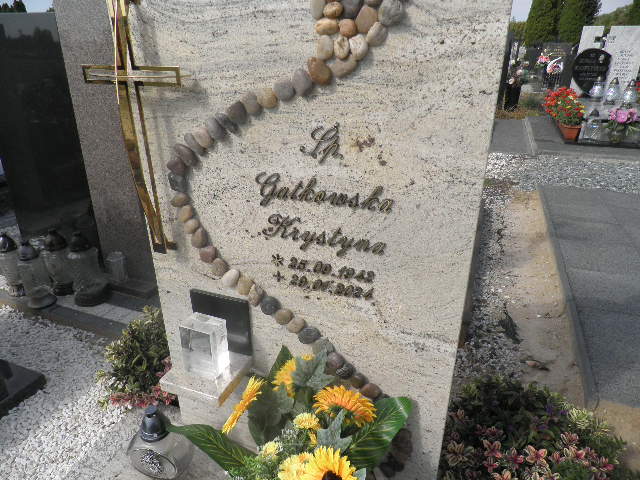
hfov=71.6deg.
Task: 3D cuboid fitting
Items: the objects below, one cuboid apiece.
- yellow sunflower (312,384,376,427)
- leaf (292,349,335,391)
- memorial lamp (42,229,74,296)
[{"bbox_3d":[0.047,0.317,0.850,0.117,0.112,0.050,8,62,17],"label":"yellow sunflower"},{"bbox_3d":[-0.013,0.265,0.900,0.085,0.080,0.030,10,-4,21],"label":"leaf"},{"bbox_3d":[-1.056,0.088,1.791,0.104,0.266,0.104,8,25,18],"label":"memorial lamp"}]

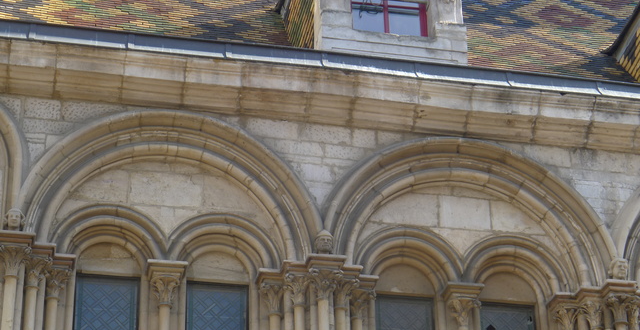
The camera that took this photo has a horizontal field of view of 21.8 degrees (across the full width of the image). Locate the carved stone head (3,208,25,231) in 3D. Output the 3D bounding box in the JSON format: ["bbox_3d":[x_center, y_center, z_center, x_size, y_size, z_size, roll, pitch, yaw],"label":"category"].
[{"bbox_3d":[-2.979,0.576,16.227,0.200,0.250,0.200,5,-29,-11],"label":"carved stone head"}]

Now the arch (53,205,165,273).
[{"bbox_3d":[-2.144,0.760,16.848,1.130,0.610,0.350,5,-29,-11],"label":"arch"}]

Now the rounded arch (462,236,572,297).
[{"bbox_3d":[2.017,1.123,17.687,1.130,0.610,0.350,5,-29,-11],"label":"rounded arch"}]

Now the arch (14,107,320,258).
[{"bbox_3d":[-1.532,0.221,16.923,3.080,1.570,0.460,5,-29,-11],"label":"arch"}]

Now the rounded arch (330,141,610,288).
[{"bbox_3d":[1.523,0.483,17.531,3.080,1.570,0.460,5,-29,-11],"label":"rounded arch"}]

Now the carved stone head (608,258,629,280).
[{"bbox_3d":[3.118,1.111,17.387,0.200,0.250,0.200,8,-29,-16],"label":"carved stone head"}]

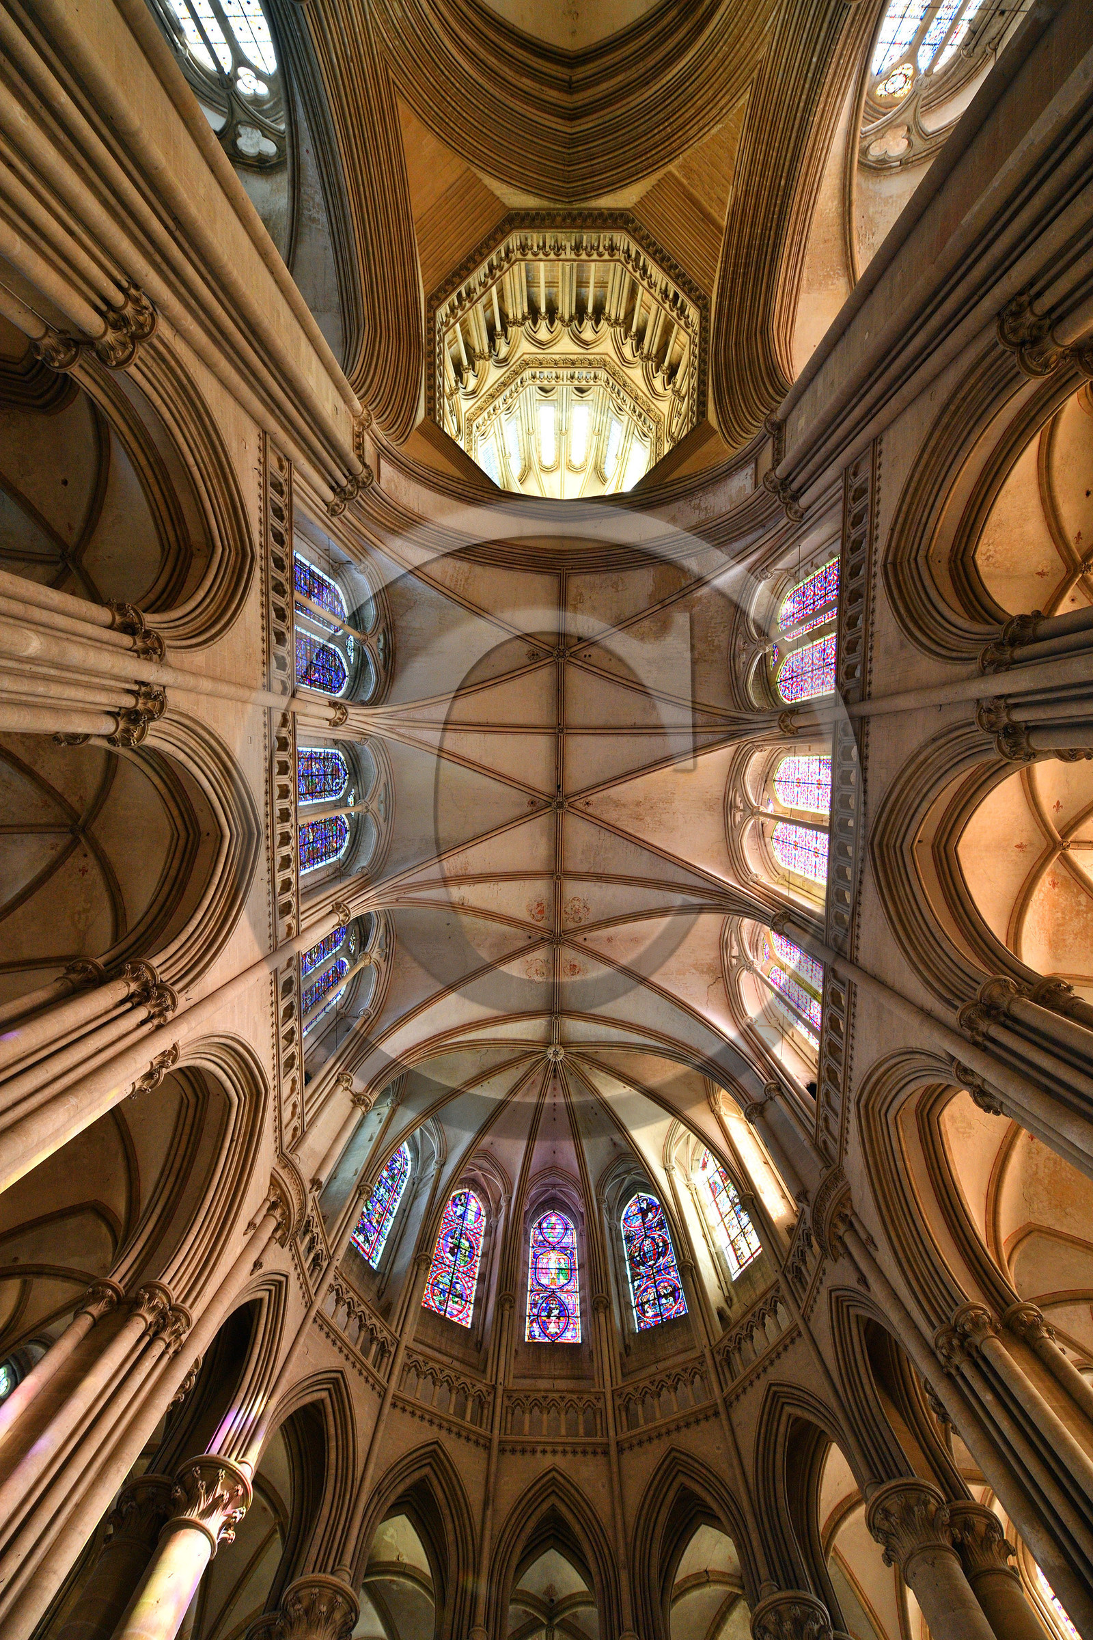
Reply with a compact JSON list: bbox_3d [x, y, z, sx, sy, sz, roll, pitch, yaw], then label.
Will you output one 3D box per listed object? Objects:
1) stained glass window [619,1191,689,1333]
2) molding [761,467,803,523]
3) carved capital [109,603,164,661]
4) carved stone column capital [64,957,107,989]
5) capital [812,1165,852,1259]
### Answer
[{"bbox_3d":[2.941,12.313,18.220,1.380,4.680,0.200,-23,-86,3],"label":"stained glass window"},{"bbox_3d":[5.469,-7.396,14.355,0.480,0.520,1.330,-39,-87,4],"label":"molding"},{"bbox_3d":[-5.462,-2.419,8.318,0.460,0.460,0.888,-44,-87,4],"label":"carved capital"},{"bbox_3d":[-6.287,2.167,8.481,0.550,0.430,0.550,0,-85,1],"label":"carved stone column capital"},{"bbox_3d":[5.297,7.402,11.837,0.480,0.500,1.800,7,-85,0],"label":"capital"}]

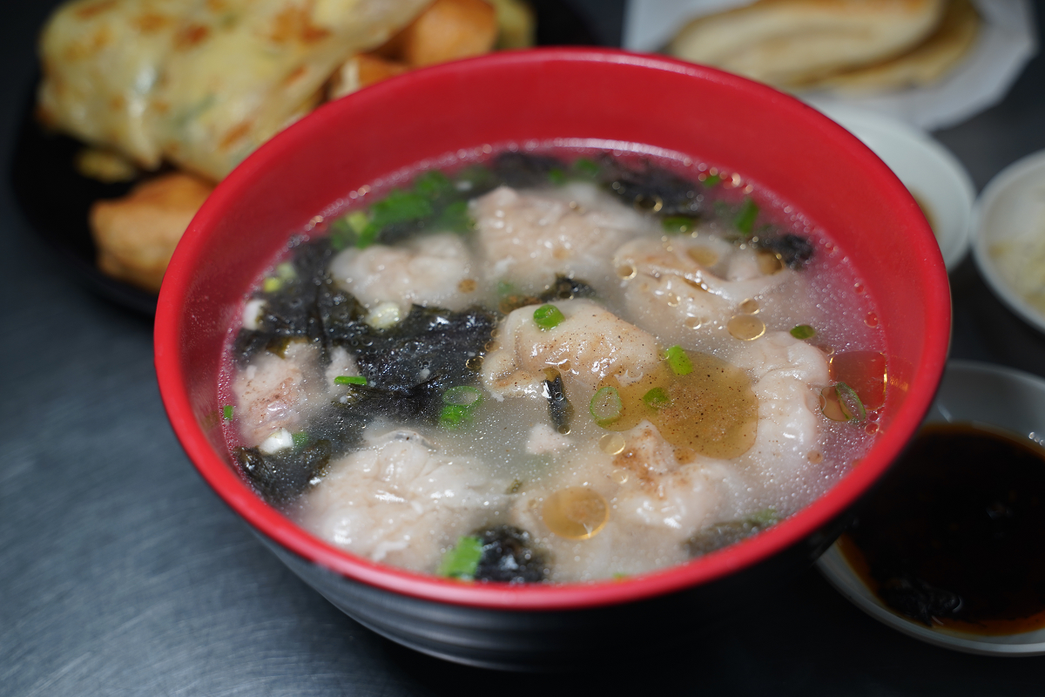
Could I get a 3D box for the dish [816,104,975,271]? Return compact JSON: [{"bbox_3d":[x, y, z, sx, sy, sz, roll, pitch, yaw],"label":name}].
[{"bbox_3d":[0.090,-0.037,0.450,0.095,0.025,0.095,-2,46,3],"label":"dish"}]

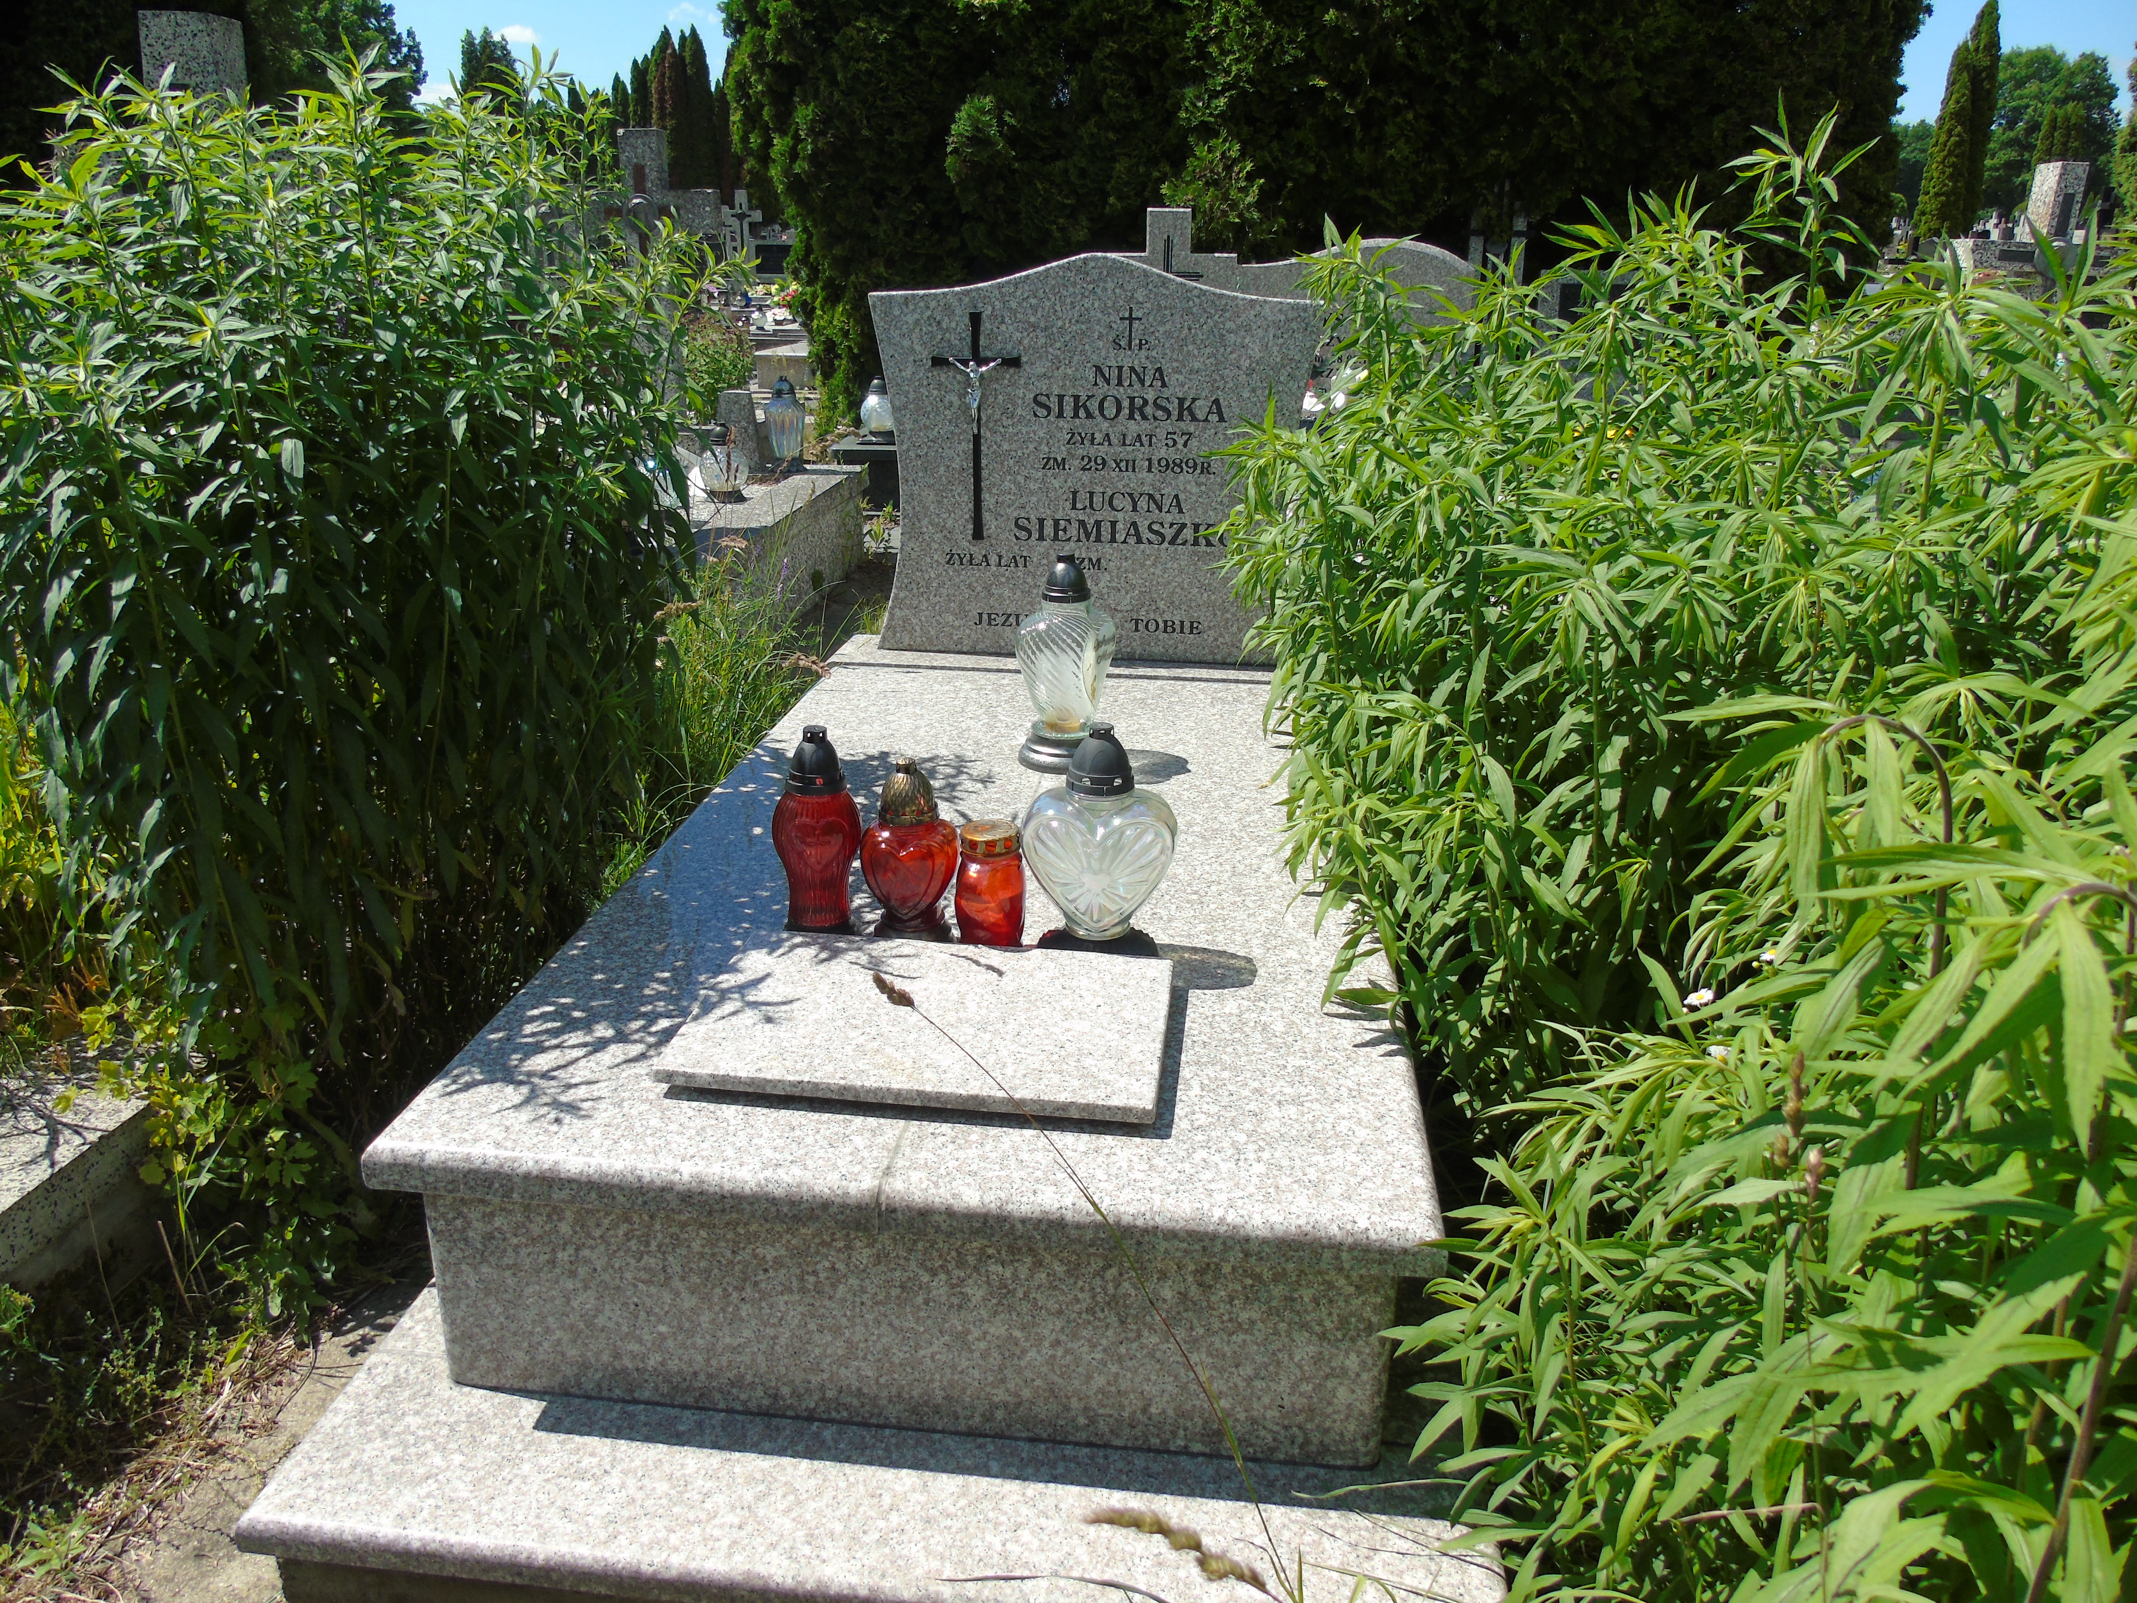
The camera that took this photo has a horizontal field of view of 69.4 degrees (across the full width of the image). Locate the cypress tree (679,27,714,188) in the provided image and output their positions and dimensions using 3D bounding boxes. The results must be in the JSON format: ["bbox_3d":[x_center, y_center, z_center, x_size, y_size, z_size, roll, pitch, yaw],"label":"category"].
[{"bbox_3d":[-6.800,-12.089,28.853,0.718,4.275,0.718,-3,21,-12],"label":"cypress tree"}]

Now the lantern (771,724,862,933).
[{"bbox_3d":[-0.302,0.036,1.808,0.105,0.259,0.105,3,21,5],"label":"lantern"}]

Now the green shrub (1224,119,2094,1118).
[{"bbox_3d":[0.822,-0.288,2.332,0.921,1.271,1.406,3,21,5],"label":"green shrub"}]

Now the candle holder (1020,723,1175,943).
[{"bbox_3d":[0.036,0.048,1.773,0.173,0.275,0.112,3,21,5],"label":"candle holder"}]

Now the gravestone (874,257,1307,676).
[{"bbox_3d":[0.046,-0.645,2.929,0.825,0.749,0.082,3,21,5],"label":"gravestone"}]

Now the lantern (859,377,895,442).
[{"bbox_3d":[-0.745,-1.539,6.064,0.144,0.253,0.144,3,21,5],"label":"lantern"}]

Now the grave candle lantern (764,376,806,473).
[{"bbox_3d":[-1.013,-1.336,5.467,0.145,0.327,0.145,3,21,5],"label":"grave candle lantern"}]

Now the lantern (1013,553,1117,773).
[{"bbox_3d":[-0.001,-0.220,2.402,0.155,0.328,0.155,3,21,5],"label":"lantern"}]

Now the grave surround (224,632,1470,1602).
[{"bbox_3d":[-0.068,0.213,2.240,1.067,0.369,2.123,3,21,5],"label":"grave surround"}]

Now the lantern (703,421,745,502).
[{"bbox_3d":[-1.101,-1.084,4.921,0.144,0.239,0.144,3,21,5],"label":"lantern"}]

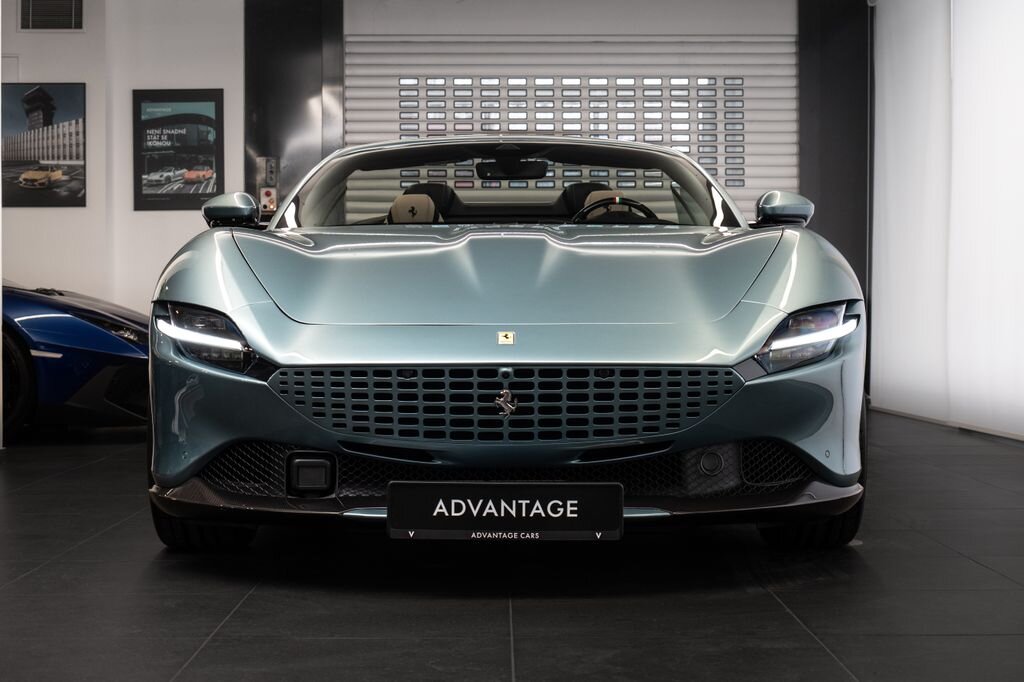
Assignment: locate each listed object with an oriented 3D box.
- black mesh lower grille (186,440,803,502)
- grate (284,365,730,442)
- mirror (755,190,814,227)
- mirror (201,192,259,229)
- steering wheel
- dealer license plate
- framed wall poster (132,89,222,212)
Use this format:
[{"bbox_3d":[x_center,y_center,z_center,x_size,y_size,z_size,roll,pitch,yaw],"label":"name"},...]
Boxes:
[{"bbox_3d":[-0.013,0.301,4.000,1.460,0.145,0.250,0,1,0],"label":"black mesh lower grille"},{"bbox_3d":[-0.012,0.142,3.860,1.085,0.172,0.190,0,1,0],"label":"grate"},{"bbox_3d":[0.915,-0.445,5.730,0.200,0.123,0.155,0,1,0],"label":"mirror"},{"bbox_3d":[-0.944,-0.438,5.730,0.200,0.123,0.155,0,1,0],"label":"mirror"},{"bbox_3d":[0.379,-0.355,6.150,0.365,0.355,0.110,0,24,0],"label":"steering wheel"},{"bbox_3d":[-0.015,0.379,3.800,0.526,0.131,0.025,0,1,0],"label":"dealer license plate"},{"bbox_3d":[-2.246,-1.286,11.500,0.613,0.812,0.030,0,1,-1],"label":"framed wall poster"}]

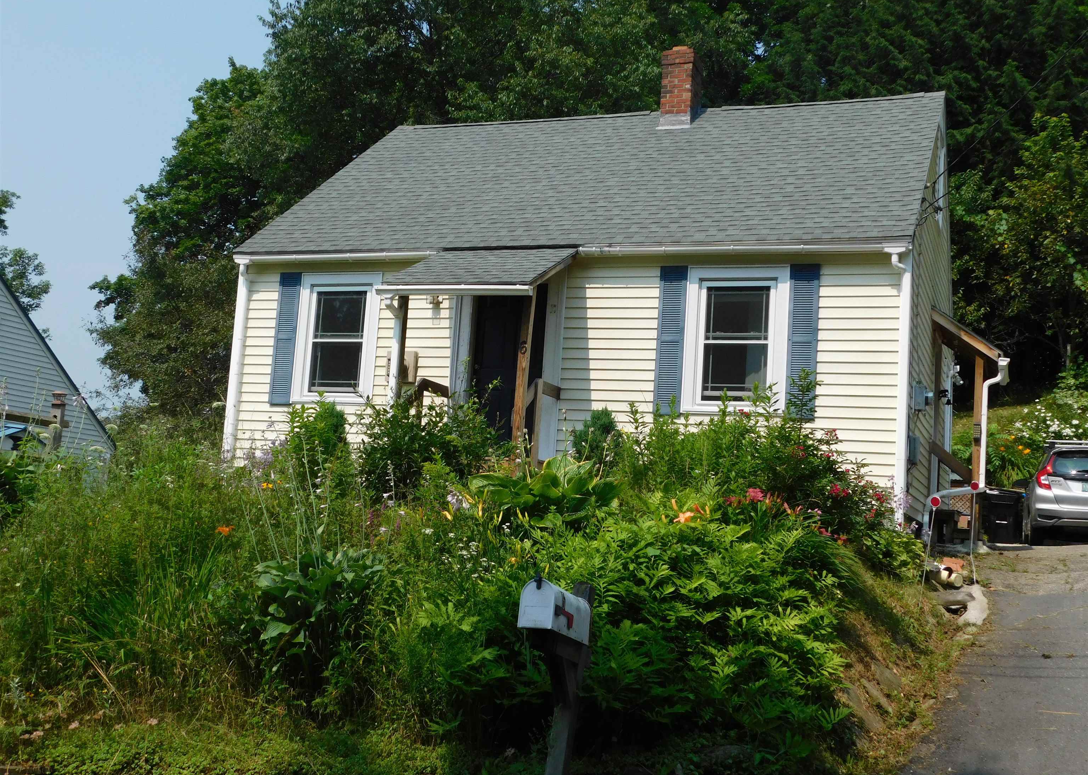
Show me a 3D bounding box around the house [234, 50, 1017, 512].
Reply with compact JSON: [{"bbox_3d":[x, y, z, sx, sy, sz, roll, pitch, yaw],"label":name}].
[{"bbox_3d":[1.404,-1.490,16.902,8.820,6.602,8.870,1,-8,21],"label":"house"}]

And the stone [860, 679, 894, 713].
[{"bbox_3d":[2.057,1.899,7.750,0.190,0.190,0.160,1,-8,21],"label":"stone"}]

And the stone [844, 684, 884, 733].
[{"bbox_3d":[1.896,1.899,7.450,0.230,0.260,0.200,1,-8,21],"label":"stone"}]

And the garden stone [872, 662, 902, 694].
[{"bbox_3d":[2.196,1.859,8.050,0.180,0.190,0.170,1,-8,21],"label":"garden stone"}]

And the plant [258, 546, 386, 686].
[{"bbox_3d":[-1.332,1.352,7.450,0.740,0.790,0.700,5,-7,-9],"label":"plant"}]

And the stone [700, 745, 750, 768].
[{"bbox_3d":[0.922,1.880,6.400,0.250,0.120,0.190,1,-8,21],"label":"stone"}]

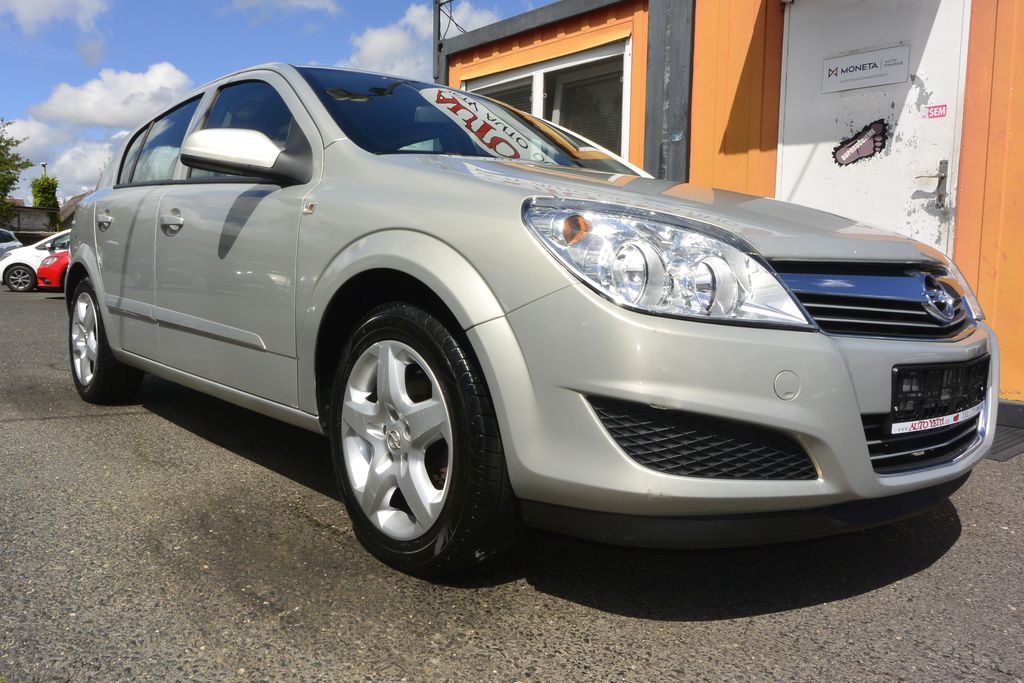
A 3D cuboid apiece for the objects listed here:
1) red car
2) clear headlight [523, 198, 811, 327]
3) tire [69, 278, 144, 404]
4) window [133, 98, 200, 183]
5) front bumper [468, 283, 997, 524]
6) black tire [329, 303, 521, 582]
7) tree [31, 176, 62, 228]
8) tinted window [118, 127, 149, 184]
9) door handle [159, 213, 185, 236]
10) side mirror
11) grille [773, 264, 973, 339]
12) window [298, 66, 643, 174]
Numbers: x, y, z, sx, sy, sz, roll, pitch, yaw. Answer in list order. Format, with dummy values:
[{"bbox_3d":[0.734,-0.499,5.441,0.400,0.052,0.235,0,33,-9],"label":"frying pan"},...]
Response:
[{"bbox_3d":[-7.585,-1.722,15.970,1.720,1.460,4.050,6,7,39],"label":"red car"},{"bbox_3d":[0.284,-0.143,1.402,0.400,0.240,0.440,-3,7,-42],"label":"clear headlight"},{"bbox_3d":[-1.944,-0.018,3.678,0.210,0.630,0.630,-3,7,-42],"label":"tire"},{"bbox_3d":[-1.371,-0.800,3.069,0.680,0.410,0.050,7,-17,48],"label":"window"},{"bbox_3d":[0.740,0.089,1.815,1.750,0.430,0.610,-3,7,-42],"label":"front bumper"},{"bbox_3d":[-0.196,0.209,1.747,0.210,0.630,0.630,-3,7,-42],"label":"black tire"},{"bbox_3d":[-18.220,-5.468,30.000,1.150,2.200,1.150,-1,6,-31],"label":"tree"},{"bbox_3d":[-1.594,-0.801,3.287,0.230,0.310,0.040,7,-17,48],"label":"tinted window"},{"bbox_3d":[-1.136,-0.394,2.585,0.060,0.075,0.210,-3,7,-42],"label":"door handle"},{"bbox_3d":[-0.717,-0.490,2.046,0.240,0.165,0.280,-3,7,-42],"label":"side mirror"},{"bbox_3d":[0.862,-0.090,1.668,0.880,0.160,0.170,-3,7,-42],"label":"grille"},{"bbox_3d":[-0.051,-0.732,2.645,1.360,0.120,0.900,-3,34,-42],"label":"window"}]

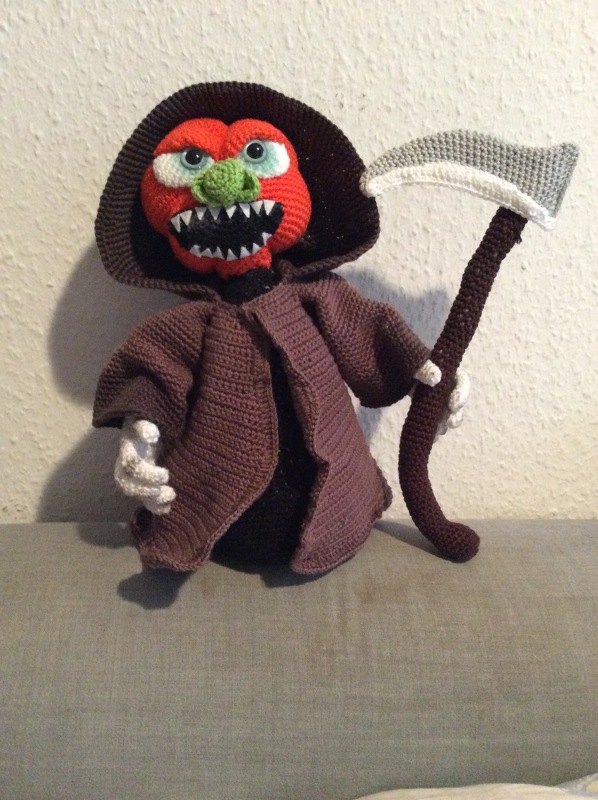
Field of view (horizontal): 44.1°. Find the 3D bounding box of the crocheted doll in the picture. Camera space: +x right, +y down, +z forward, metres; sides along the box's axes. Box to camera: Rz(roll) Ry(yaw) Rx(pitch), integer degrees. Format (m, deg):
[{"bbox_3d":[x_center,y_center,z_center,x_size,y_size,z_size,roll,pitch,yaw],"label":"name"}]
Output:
[{"bbox_3d":[-0.031,-0.055,0.580,0.260,0.365,0.180,-2,5,0],"label":"crocheted doll"}]

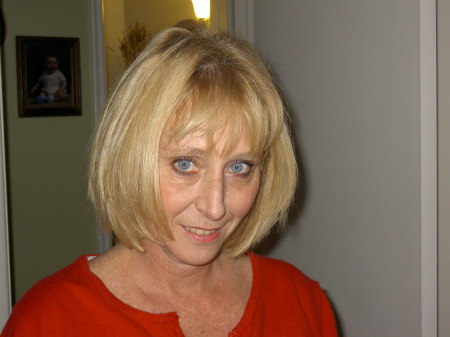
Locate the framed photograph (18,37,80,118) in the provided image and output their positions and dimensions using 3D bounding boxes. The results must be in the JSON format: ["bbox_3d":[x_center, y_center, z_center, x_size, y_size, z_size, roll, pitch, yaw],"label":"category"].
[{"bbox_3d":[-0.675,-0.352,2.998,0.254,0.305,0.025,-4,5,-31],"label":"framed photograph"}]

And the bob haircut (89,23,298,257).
[{"bbox_3d":[-0.039,-0.035,0.889,0.235,0.250,0.225,4,13,-19],"label":"bob haircut"}]

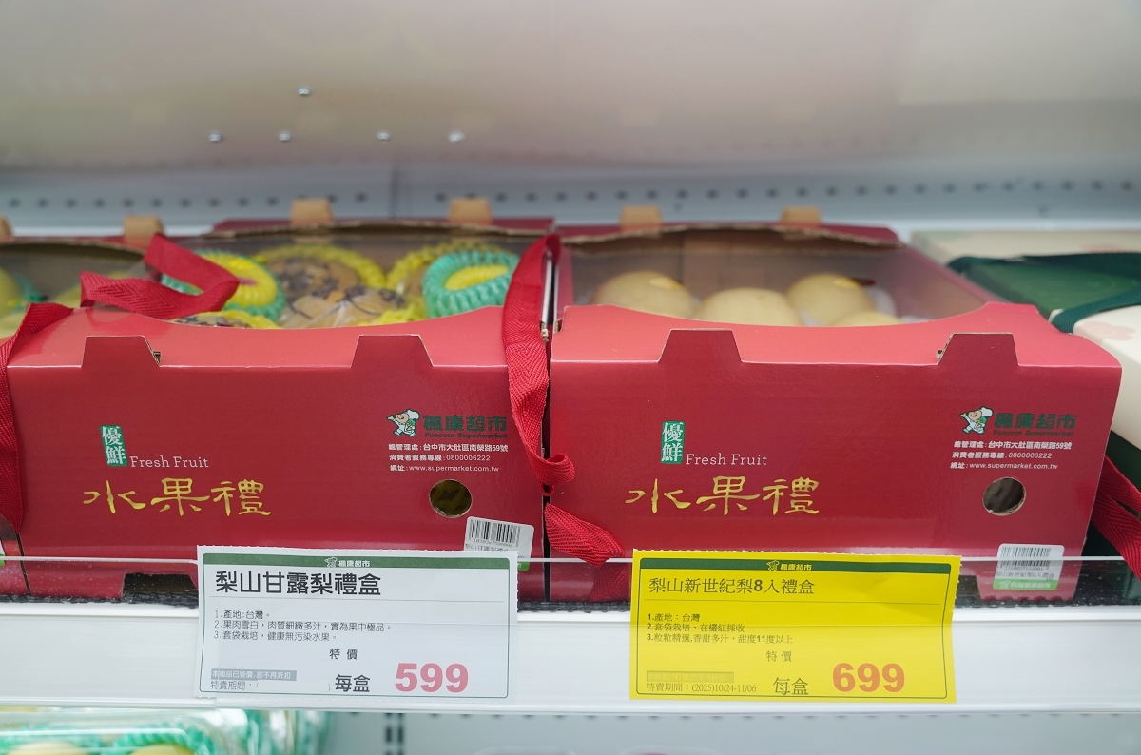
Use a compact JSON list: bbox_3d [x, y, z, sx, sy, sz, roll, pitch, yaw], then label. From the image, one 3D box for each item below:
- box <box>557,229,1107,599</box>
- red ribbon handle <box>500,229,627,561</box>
[{"bbox_3d":[0.145,-0.005,0.713,0.312,0.154,0.399,0,20,0],"label":"box"},{"bbox_3d":[-0.005,0.014,0.617,0.069,0.153,0.243,0,20,0],"label":"red ribbon handle"}]

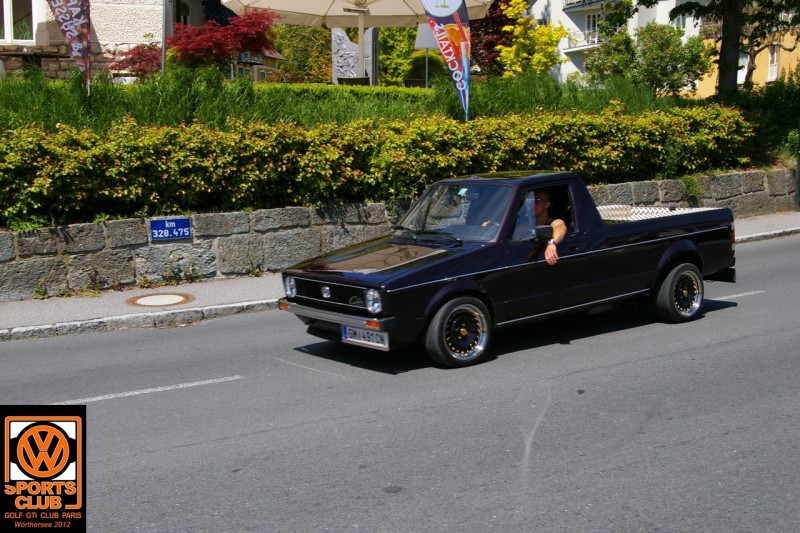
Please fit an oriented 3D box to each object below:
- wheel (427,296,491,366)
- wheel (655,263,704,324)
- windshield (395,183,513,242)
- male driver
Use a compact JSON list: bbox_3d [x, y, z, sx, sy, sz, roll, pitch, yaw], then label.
[{"bbox_3d":[0.442,0.485,6.960,0.540,0.540,0.190,-7,8,-36],"label":"wheel"},{"bbox_3d":[2.564,0.225,8.537,0.540,0.540,0.190,-7,8,-36],"label":"wheel"},{"bbox_3d":[0.458,-0.471,7.762,0.110,0.520,1.240,38,-18,-33],"label":"windshield"},{"bbox_3d":[1.117,-0.153,7.703,0.820,0.950,0.640,-7,8,-36],"label":"male driver"}]

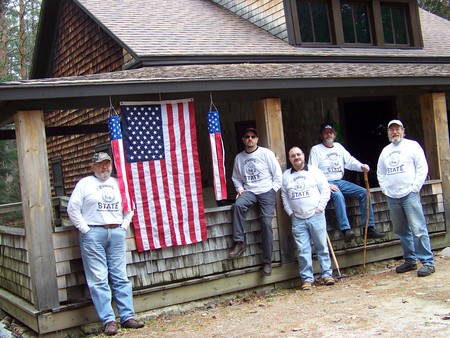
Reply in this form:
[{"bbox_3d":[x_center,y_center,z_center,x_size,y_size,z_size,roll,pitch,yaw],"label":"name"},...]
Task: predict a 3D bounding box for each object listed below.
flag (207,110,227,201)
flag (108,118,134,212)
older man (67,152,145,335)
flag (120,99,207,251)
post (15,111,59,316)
[{"bbox_3d":[-0.090,-0.147,7.183,0.120,1.000,0.120,-6,0,0],"label":"flag"},{"bbox_3d":[-1.077,-0.052,6.602,0.130,1.000,0.120,-6,0,-30],"label":"flag"},{"bbox_3d":[-1.201,0.732,6.300,0.610,1.740,0.460,-6,0,-22],"label":"older man"},{"bbox_3d":[-0.640,0.054,6.850,0.890,1.550,0.060,-6,0,-30],"label":"flag"},{"bbox_3d":[-1.881,0.421,6.393,0.210,1.990,0.210,-6,0,-30],"label":"post"}]

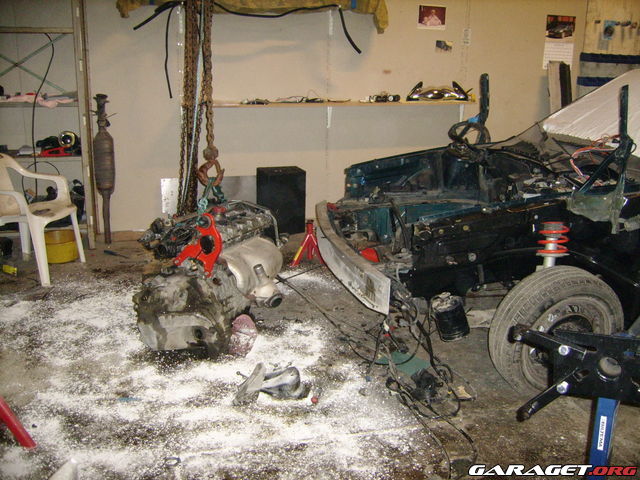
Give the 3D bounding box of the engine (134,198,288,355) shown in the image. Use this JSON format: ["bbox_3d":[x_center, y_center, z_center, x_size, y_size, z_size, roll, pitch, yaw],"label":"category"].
[{"bbox_3d":[-0.546,0.135,3.490,0.590,0.650,0.750,5,13,20],"label":"engine"}]

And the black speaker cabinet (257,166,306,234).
[{"bbox_3d":[-0.366,-0.370,6.140,0.385,0.570,0.450,-2,12,-14],"label":"black speaker cabinet"}]

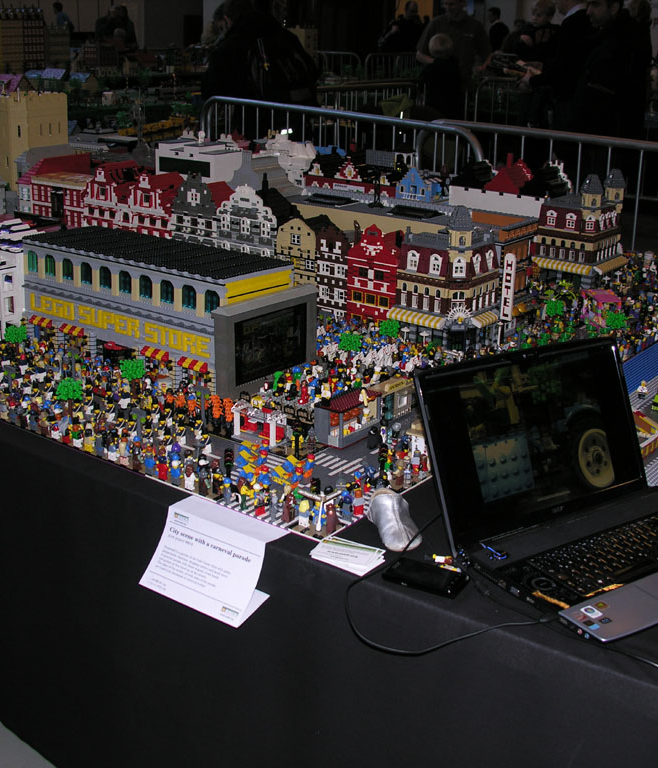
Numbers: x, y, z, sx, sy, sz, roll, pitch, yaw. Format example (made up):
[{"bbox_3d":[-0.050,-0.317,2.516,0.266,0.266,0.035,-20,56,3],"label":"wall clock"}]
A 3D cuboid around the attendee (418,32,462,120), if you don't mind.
[{"bbox_3d":[0.731,-1.648,7.039,0.370,1.420,0.250,3,19,5],"label":"attendee"}]

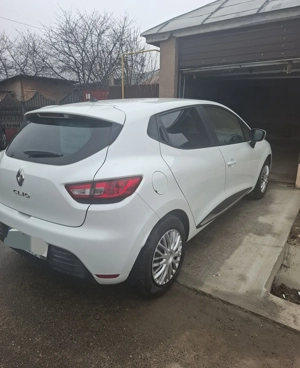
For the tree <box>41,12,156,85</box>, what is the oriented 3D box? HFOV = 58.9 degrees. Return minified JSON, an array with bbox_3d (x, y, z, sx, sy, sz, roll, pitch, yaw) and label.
[{"bbox_3d":[-2.226,-4.597,12.012,5.100,5.100,4.600,-2,16,-10],"label":"tree"}]

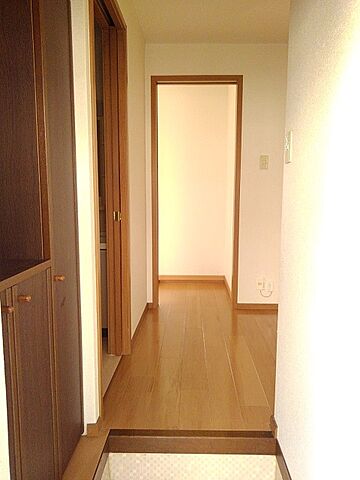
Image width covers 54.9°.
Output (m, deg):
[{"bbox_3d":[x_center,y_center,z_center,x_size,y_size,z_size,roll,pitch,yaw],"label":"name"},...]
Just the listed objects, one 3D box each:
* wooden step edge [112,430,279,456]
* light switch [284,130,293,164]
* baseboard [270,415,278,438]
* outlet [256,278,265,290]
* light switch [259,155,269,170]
[{"bbox_3d":[0.054,0.897,1.538,0.735,0.083,0.050,0,7,2],"label":"wooden step edge"},{"bbox_3d":[0.422,-0.361,1.352,0.011,0.120,0.072,0,7,2],"label":"light switch"},{"bbox_3d":[0.418,0.828,1.542,0.014,0.060,0.085,0,7,2],"label":"baseboard"},{"bbox_3d":[0.739,0.413,3.173,0.071,0.115,0.011,0,7,2],"label":"outlet"},{"bbox_3d":[0.742,-0.680,3.038,0.073,0.120,0.011,0,7,2],"label":"light switch"}]

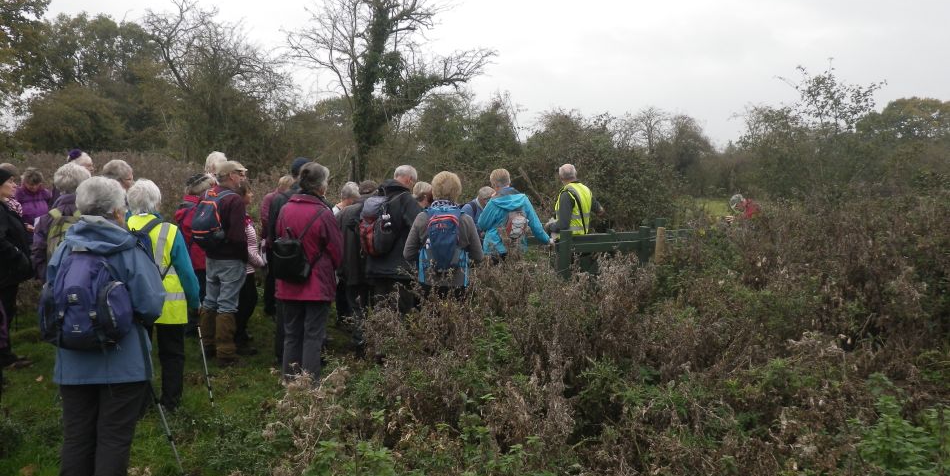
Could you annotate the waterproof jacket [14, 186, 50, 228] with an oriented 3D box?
[{"bbox_3d":[-4.508,-0.188,7.233,0.480,0.700,0.360,-5,7,-42],"label":"waterproof jacket"}]

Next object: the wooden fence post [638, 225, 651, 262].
[{"bbox_3d":[1.947,0.391,8.149,0.120,1.050,0.120,-1,6,-14],"label":"wooden fence post"}]

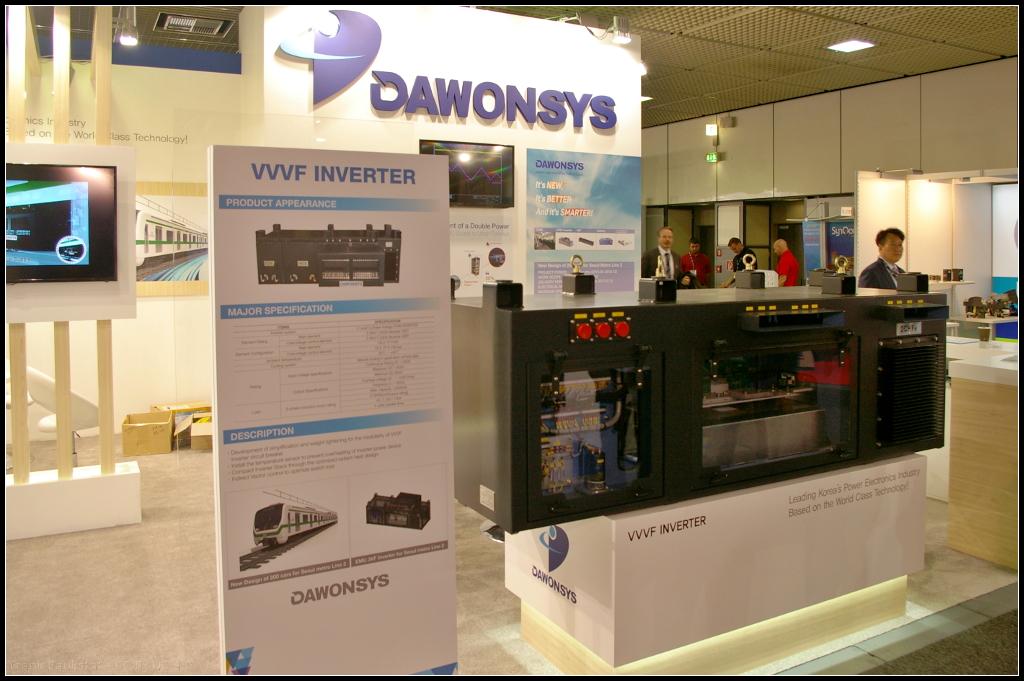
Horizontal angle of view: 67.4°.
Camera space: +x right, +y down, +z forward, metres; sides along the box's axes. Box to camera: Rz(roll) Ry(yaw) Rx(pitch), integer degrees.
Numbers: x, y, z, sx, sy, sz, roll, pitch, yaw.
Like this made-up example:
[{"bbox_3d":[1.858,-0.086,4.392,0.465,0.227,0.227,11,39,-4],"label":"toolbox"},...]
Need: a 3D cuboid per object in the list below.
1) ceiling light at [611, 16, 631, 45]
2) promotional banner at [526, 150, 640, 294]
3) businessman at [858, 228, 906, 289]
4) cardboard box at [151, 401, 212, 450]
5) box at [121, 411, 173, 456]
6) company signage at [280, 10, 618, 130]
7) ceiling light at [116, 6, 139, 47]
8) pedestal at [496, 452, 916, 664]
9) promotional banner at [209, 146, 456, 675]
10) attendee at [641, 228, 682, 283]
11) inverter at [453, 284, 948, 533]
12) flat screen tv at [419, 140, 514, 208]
[{"bbox_3d":[0.991,-2.807,6.948,0.150,0.210,0.170,-3,6,-28],"label":"ceiling light"},{"bbox_3d":[0.738,-1.056,7.640,1.342,1.600,0.030,-3,6,-28],"label":"promotional banner"},{"bbox_3d":[2.629,0.074,5.475,0.500,1.730,0.310,-2,5,-20],"label":"businessman"},{"bbox_3d":[-2.739,0.688,6.371,0.440,0.280,0.370,-3,6,-30],"label":"cardboard box"},{"bbox_3d":[-2.884,0.741,6.100,0.340,0.250,0.380,-2,5,-22],"label":"box"},{"bbox_3d":[-0.401,-2.419,6.958,3.337,0.799,0.070,-3,6,-28],"label":"company signage"},{"bbox_3d":[-2.702,-2.203,5.400,0.150,0.260,0.160,-3,5,-24],"label":"ceiling light"},{"bbox_3d":[0.879,0.846,3.196,1.650,0.690,0.700,-3,6,-28],"label":"pedestal"},{"bbox_3d":[-0.562,0.329,2.551,0.780,1.900,0.080,-3,6,-26],"label":"promotional banner"},{"bbox_3d":[1.528,-0.252,7.778,0.520,1.790,0.320,-2,5,-14],"label":"attendee"},{"bbox_3d":[0.757,0.152,3.130,2.140,0.710,0.760,-3,6,-29],"label":"inverter"},{"bbox_3d":[-0.406,-1.498,6.961,0.944,0.577,0.070,-3,6,-28],"label":"flat screen tv"}]

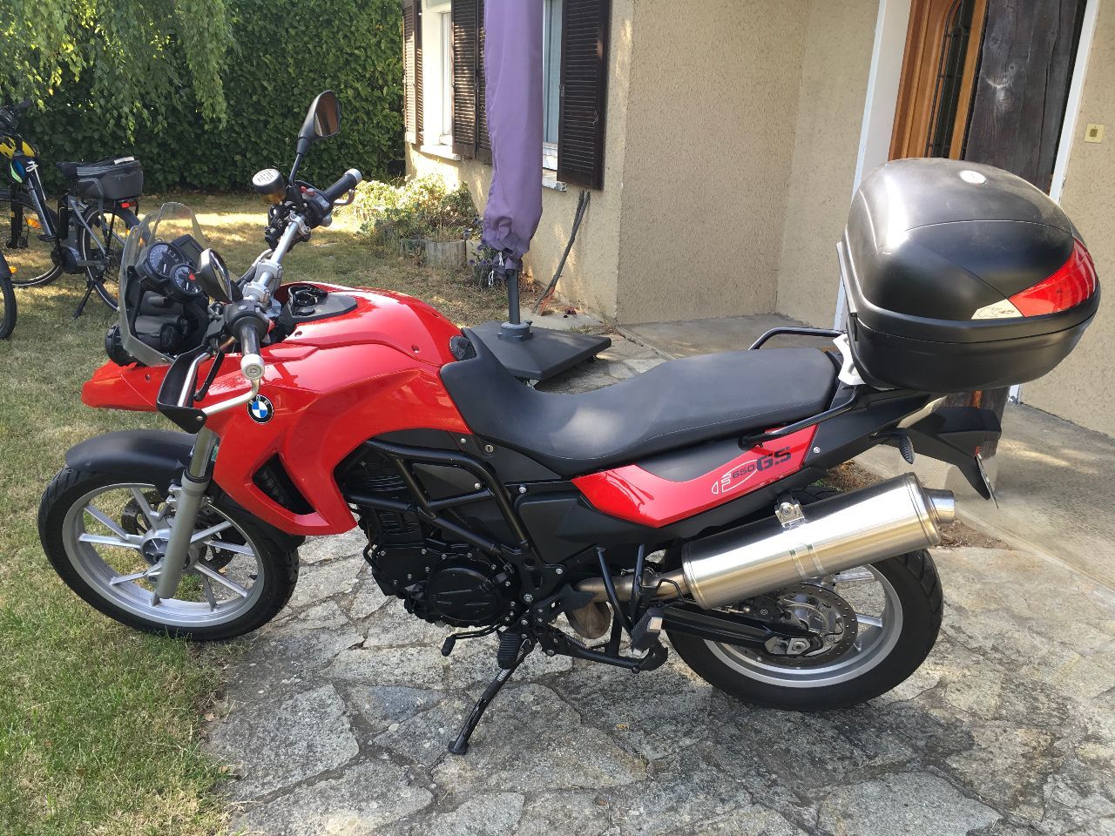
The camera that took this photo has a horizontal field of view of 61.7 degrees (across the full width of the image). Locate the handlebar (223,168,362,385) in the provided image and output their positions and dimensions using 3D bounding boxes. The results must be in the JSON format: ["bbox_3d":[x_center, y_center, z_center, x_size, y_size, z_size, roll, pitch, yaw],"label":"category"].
[{"bbox_3d":[-0.546,-0.306,1.873,0.200,0.180,0.800,1,35,3],"label":"handlebar"}]

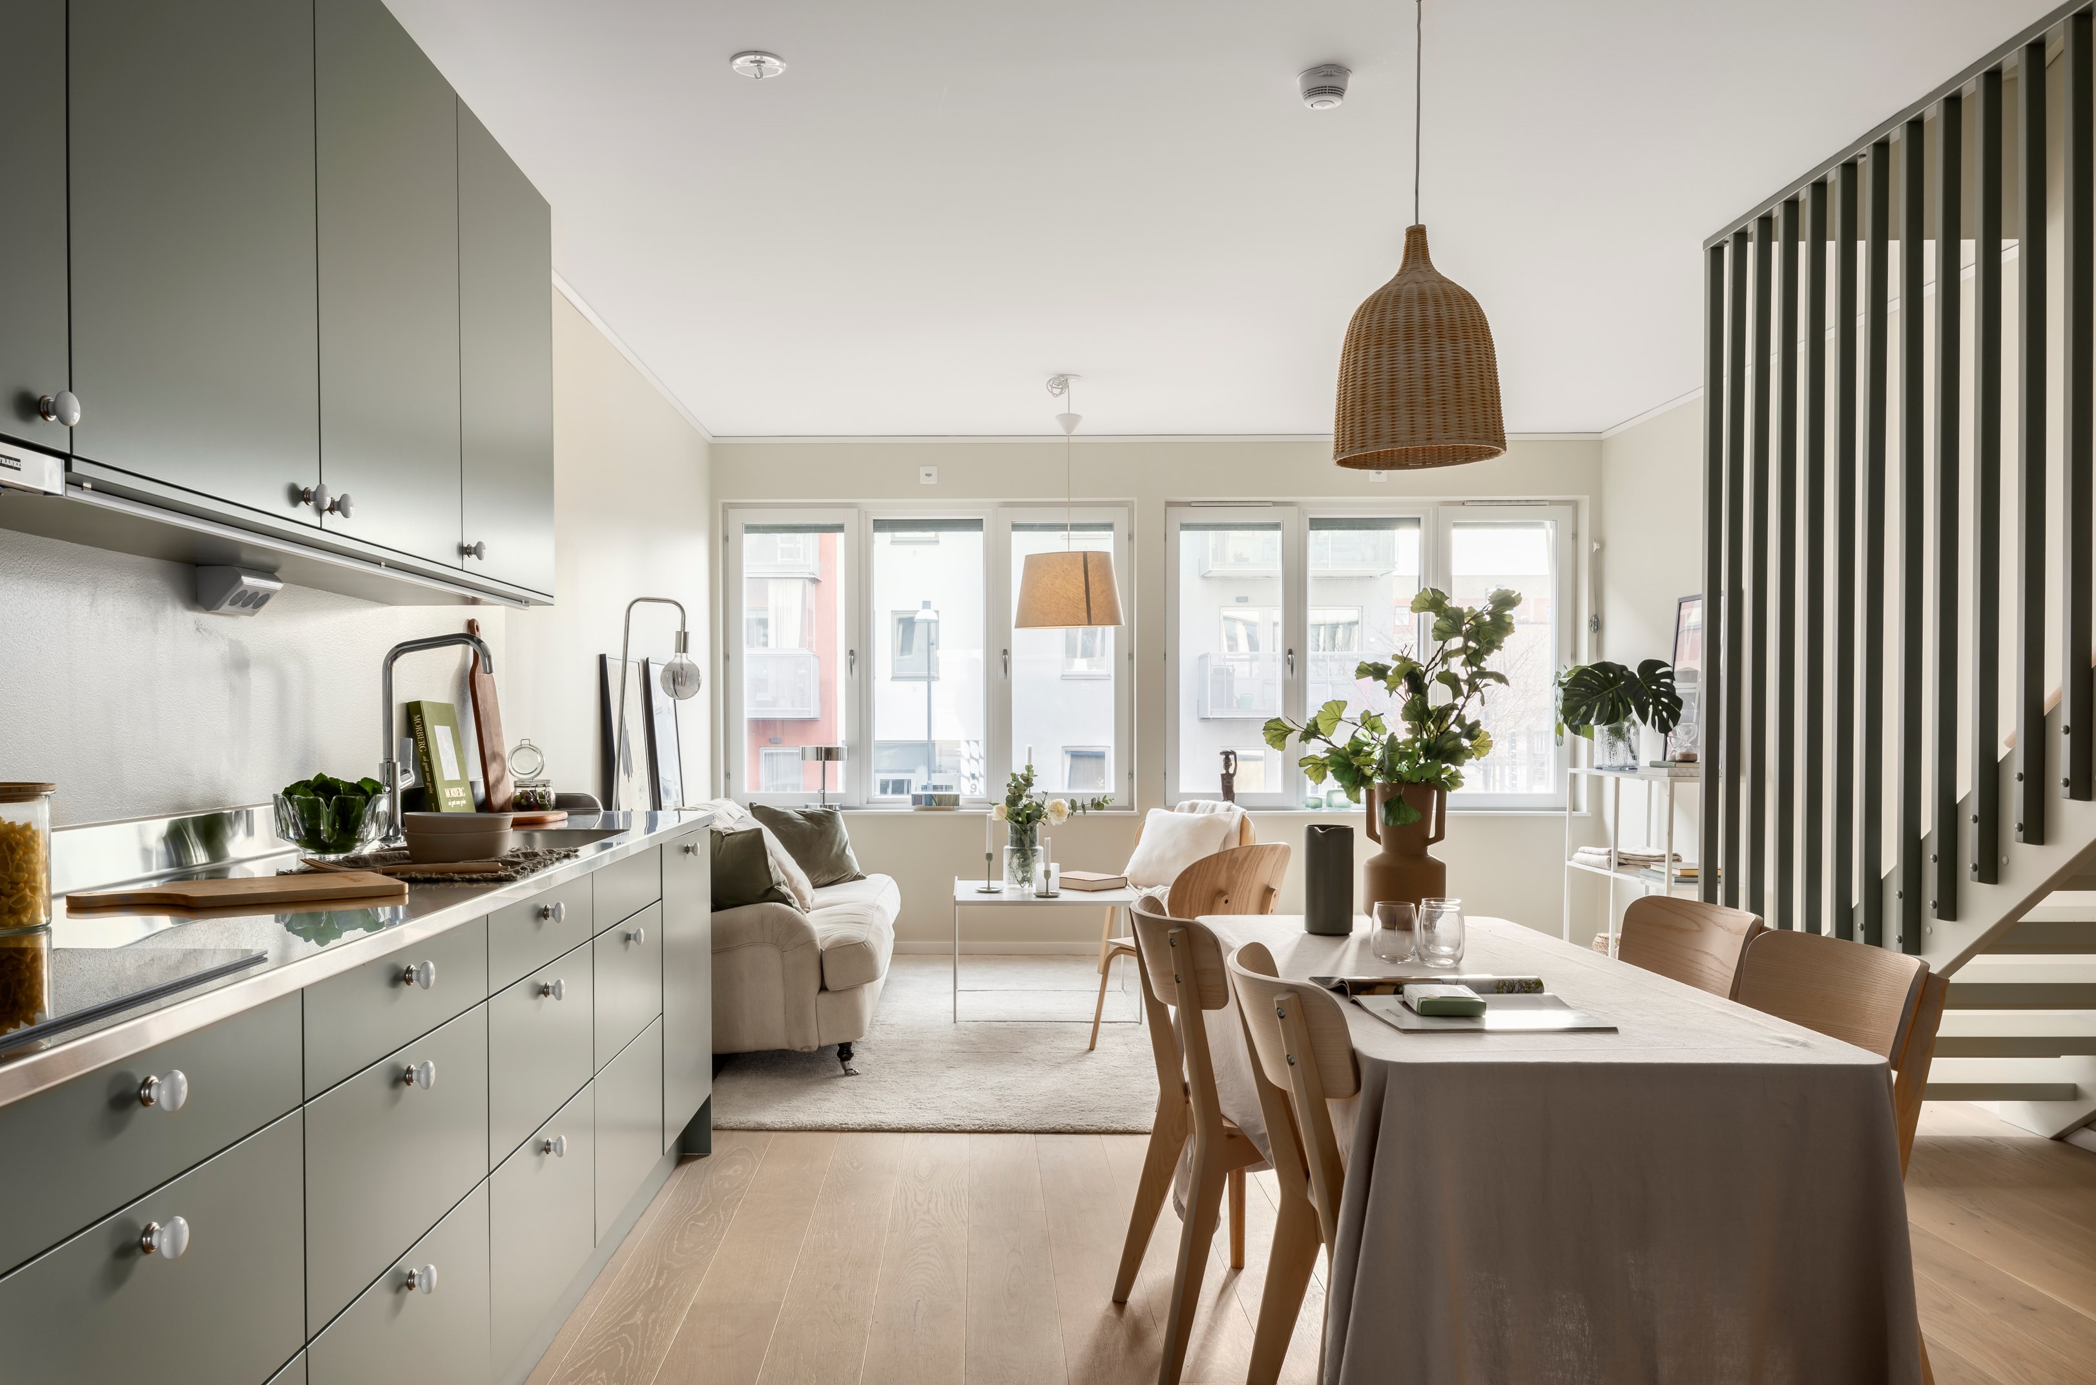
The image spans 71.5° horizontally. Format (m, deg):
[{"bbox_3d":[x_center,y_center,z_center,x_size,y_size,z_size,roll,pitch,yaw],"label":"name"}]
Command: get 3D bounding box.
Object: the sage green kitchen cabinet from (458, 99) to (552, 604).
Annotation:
[{"bbox_3d":[-1.295,-0.676,3.029,0.350,0.885,0.585,0,-1,-3],"label":"sage green kitchen cabinet"}]

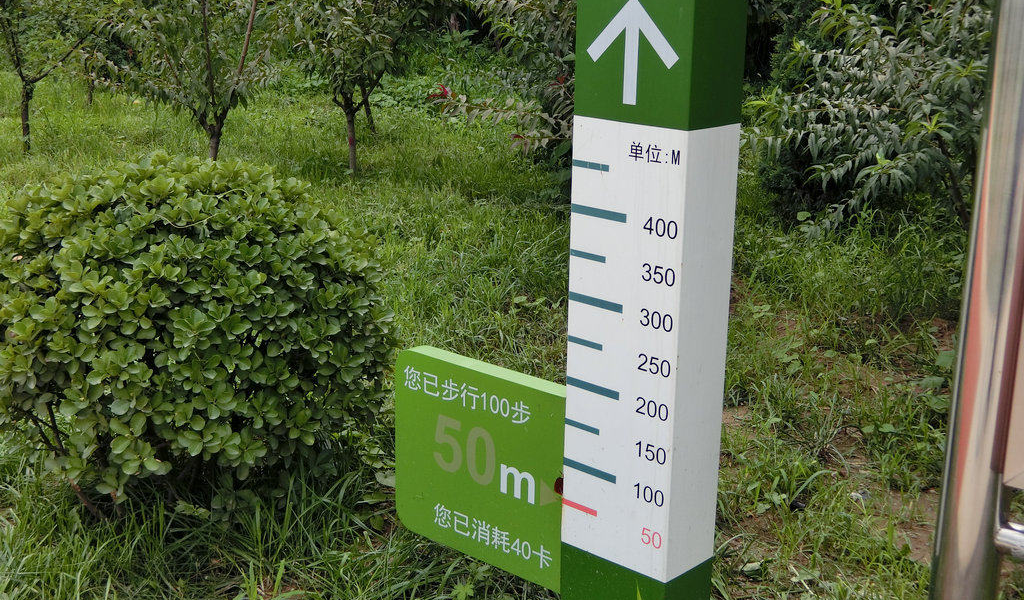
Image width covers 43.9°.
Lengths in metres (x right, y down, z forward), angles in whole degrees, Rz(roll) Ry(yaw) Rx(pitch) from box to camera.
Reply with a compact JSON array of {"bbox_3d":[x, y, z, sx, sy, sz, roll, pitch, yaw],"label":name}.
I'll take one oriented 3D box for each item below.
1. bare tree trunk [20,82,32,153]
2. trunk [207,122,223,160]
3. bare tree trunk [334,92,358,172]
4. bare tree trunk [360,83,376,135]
[{"bbox_3d":[-3.350,-1.258,8.776,0.085,0.482,0.085,-5,17,-20],"label":"bare tree trunk"},{"bbox_3d":[-1.834,-0.905,7.814,0.100,0.371,0.090,-3,16,-13],"label":"trunk"},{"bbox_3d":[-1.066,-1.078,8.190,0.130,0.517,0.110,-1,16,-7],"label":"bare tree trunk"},{"bbox_3d":[-1.105,-1.469,9.817,0.085,0.393,0.085,-12,17,-3],"label":"bare tree trunk"}]

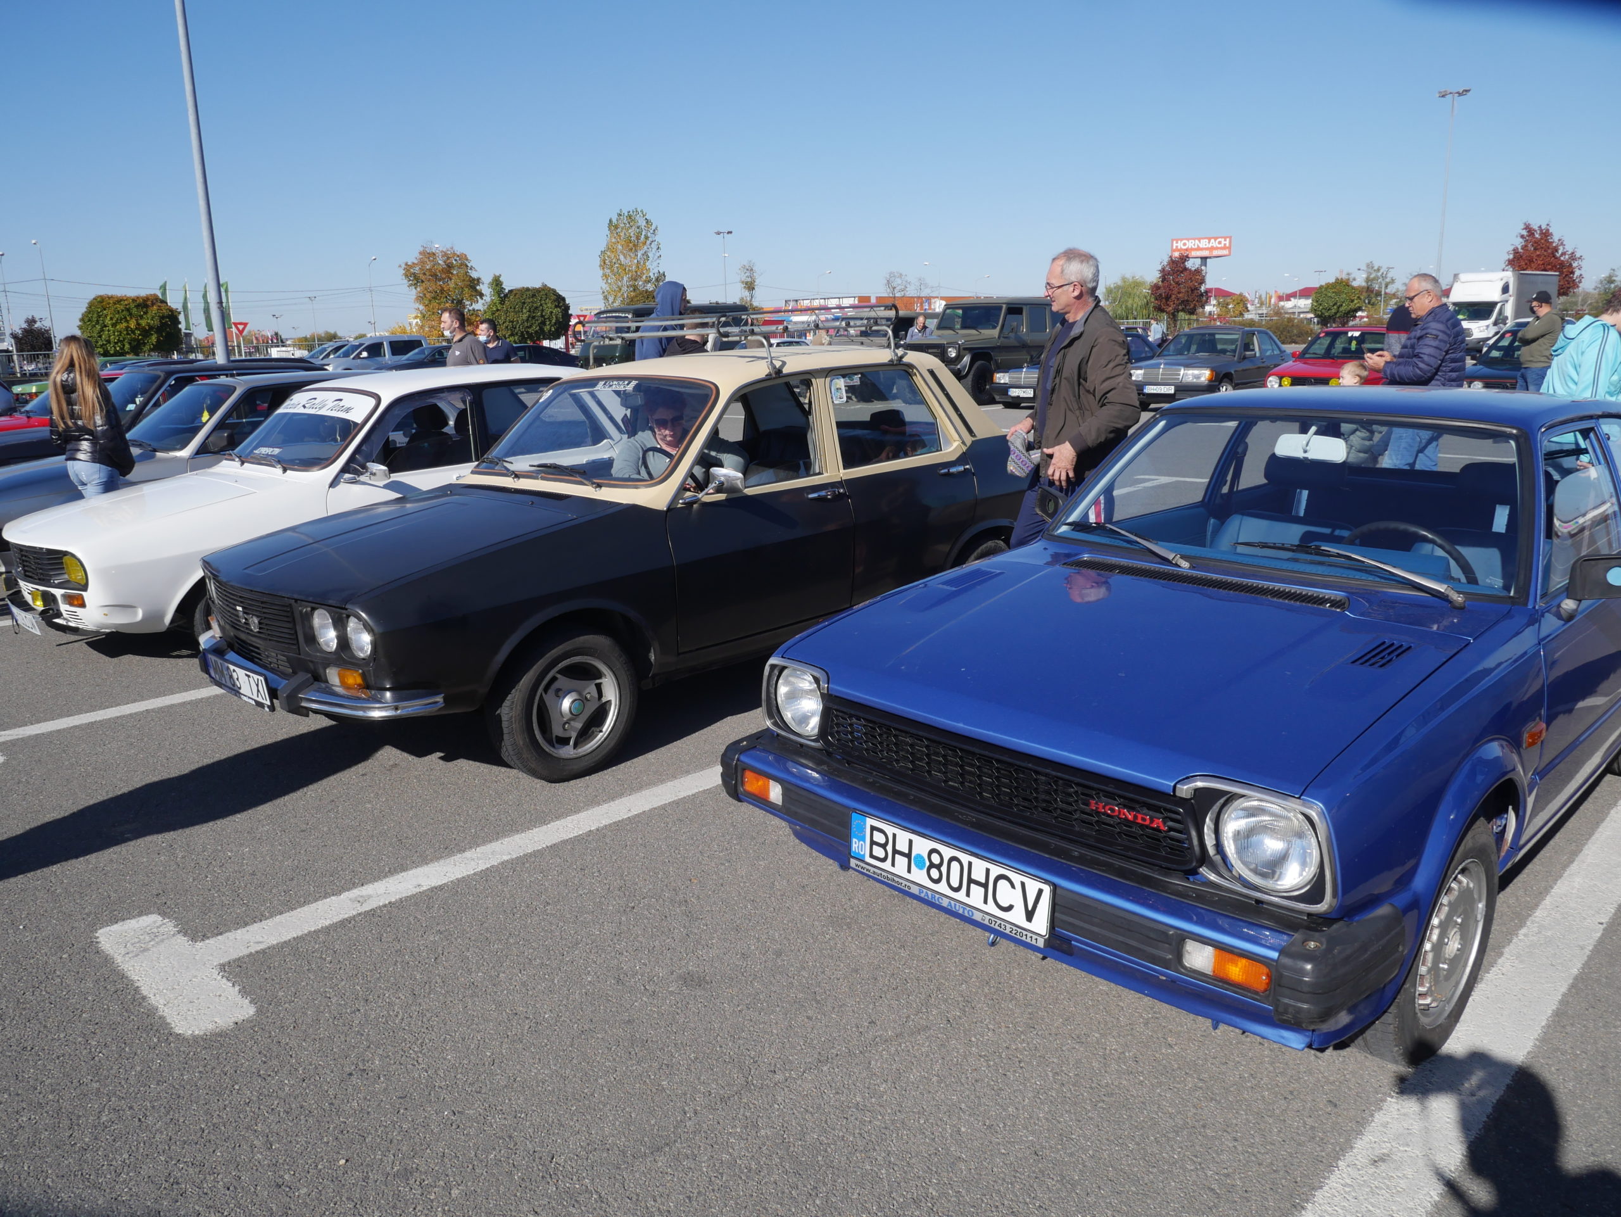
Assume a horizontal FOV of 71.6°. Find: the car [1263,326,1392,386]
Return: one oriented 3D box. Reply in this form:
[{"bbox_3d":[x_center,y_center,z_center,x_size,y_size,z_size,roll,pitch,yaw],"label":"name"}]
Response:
[{"bbox_3d":[8.920,-3.838,18.263,1.680,1.410,4.000,12,19,43],"label":"car"}]

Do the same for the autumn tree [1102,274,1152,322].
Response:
[{"bbox_3d":[23.861,-22.554,85.655,5.500,5.595,5.500,-1,14,0],"label":"autumn tree"}]

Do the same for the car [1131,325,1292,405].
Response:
[{"bbox_3d":[7.309,-4.289,20.215,1.690,1.390,4.430,11,18,42],"label":"car"}]

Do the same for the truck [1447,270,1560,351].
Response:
[{"bbox_3d":[25.825,-11.040,42.562,6.100,3.200,2.150,-11,16,-39],"label":"truck"}]

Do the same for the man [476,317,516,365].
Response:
[{"bbox_3d":[-3.018,-1.931,10.989,0.360,1.750,0.520,-11,16,-37],"label":"man"}]

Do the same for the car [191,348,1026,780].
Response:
[{"bbox_3d":[-0.399,-0.434,5.135,1.640,1.440,4.340,12,19,43],"label":"car"}]

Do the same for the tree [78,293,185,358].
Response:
[{"bbox_3d":[-29.218,-11.692,48.479,3.857,3.451,3.857,-9,16,-29],"label":"tree"}]

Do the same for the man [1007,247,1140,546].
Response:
[{"bbox_3d":[1.010,-0.472,4.404,0.430,1.790,0.550,-6,14,-19],"label":"man"}]

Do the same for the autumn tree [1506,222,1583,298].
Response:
[{"bbox_3d":[35.096,-15.471,54.024,3.228,5.755,3.228,8,16,31],"label":"autumn tree"}]

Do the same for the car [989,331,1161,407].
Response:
[{"bbox_3d":[5.312,-4.643,21.799,1.690,1.390,4.430,11,18,42],"label":"car"}]

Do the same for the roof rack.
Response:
[{"bbox_3d":[-0.317,-1.191,5.005,1.080,0.270,1.120,-14,19,-42],"label":"roof rack"}]

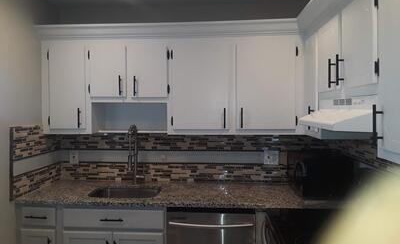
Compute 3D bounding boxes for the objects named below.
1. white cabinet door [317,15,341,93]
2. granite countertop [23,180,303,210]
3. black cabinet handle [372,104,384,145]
[{"bbox_3d":[0.731,-0.367,1.819,0.020,0.388,0.334,0,2,5],"label":"white cabinet door"},{"bbox_3d":[-0.160,0.543,2.480,2.243,0.033,0.655,0,2,5],"label":"granite countertop"},{"bbox_3d":[0.641,0.012,1.162,0.038,0.150,0.012,0,2,5],"label":"black cabinet handle"}]

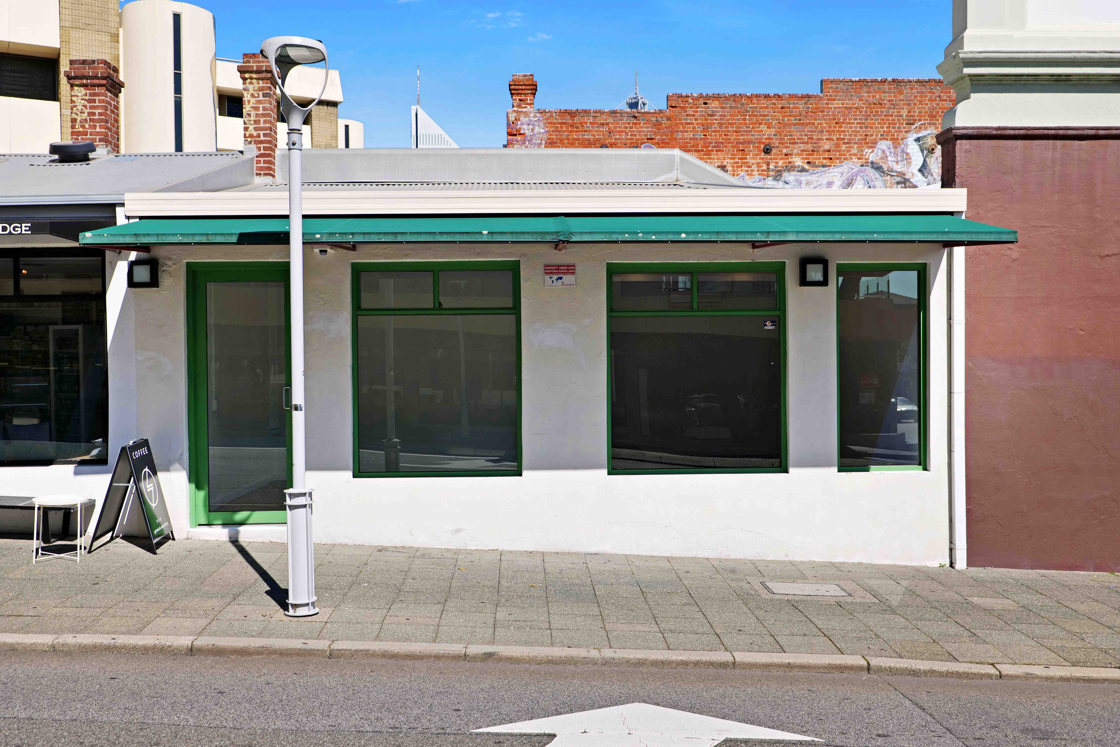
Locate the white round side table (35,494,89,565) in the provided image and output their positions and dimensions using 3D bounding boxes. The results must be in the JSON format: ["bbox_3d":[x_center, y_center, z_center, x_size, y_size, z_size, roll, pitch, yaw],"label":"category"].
[{"bbox_3d":[-4.152,1.286,8.770,0.466,0.503,0.466,-1,1,-2],"label":"white round side table"}]

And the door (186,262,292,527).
[{"bbox_3d":[-2.941,0.191,9.882,1.039,2.454,0.100,-1,1,-2],"label":"door"}]

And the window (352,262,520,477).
[{"bbox_3d":[-1.153,-0.038,9.950,1.580,2.021,0.090,-1,1,-2],"label":"window"}]

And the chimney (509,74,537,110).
[{"bbox_3d":[-0.836,-6.290,23.935,0.620,0.824,0.620,-1,1,-2],"label":"chimney"}]

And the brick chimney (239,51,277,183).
[{"bbox_3d":[-3.888,-3.295,13.775,0.460,1.632,0.460,-1,1,-2],"label":"brick chimney"}]

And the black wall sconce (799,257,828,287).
[{"bbox_3d":[2.370,-0.945,9.912,0.251,0.273,0.100,-1,1,-2],"label":"black wall sconce"}]

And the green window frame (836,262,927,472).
[{"bbox_3d":[3.065,-0.060,10.104,0.877,1.986,0.090,-1,1,-2],"label":"green window frame"}]

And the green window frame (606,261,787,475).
[{"bbox_3d":[1.295,-0.049,10.040,1.712,2.002,0.090,-1,1,-2],"label":"green window frame"}]

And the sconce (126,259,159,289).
[{"bbox_3d":[-3.815,-0.908,9.686,0.246,0.267,0.100,-1,1,-2],"label":"sconce"}]

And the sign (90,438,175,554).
[{"bbox_3d":[-3.775,1.073,9.347,0.543,0.918,0.591,-1,1,-5],"label":"sign"}]

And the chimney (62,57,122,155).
[{"bbox_3d":[-6.286,-3.556,14.335,0.590,1.249,0.590,-1,1,-2],"label":"chimney"}]

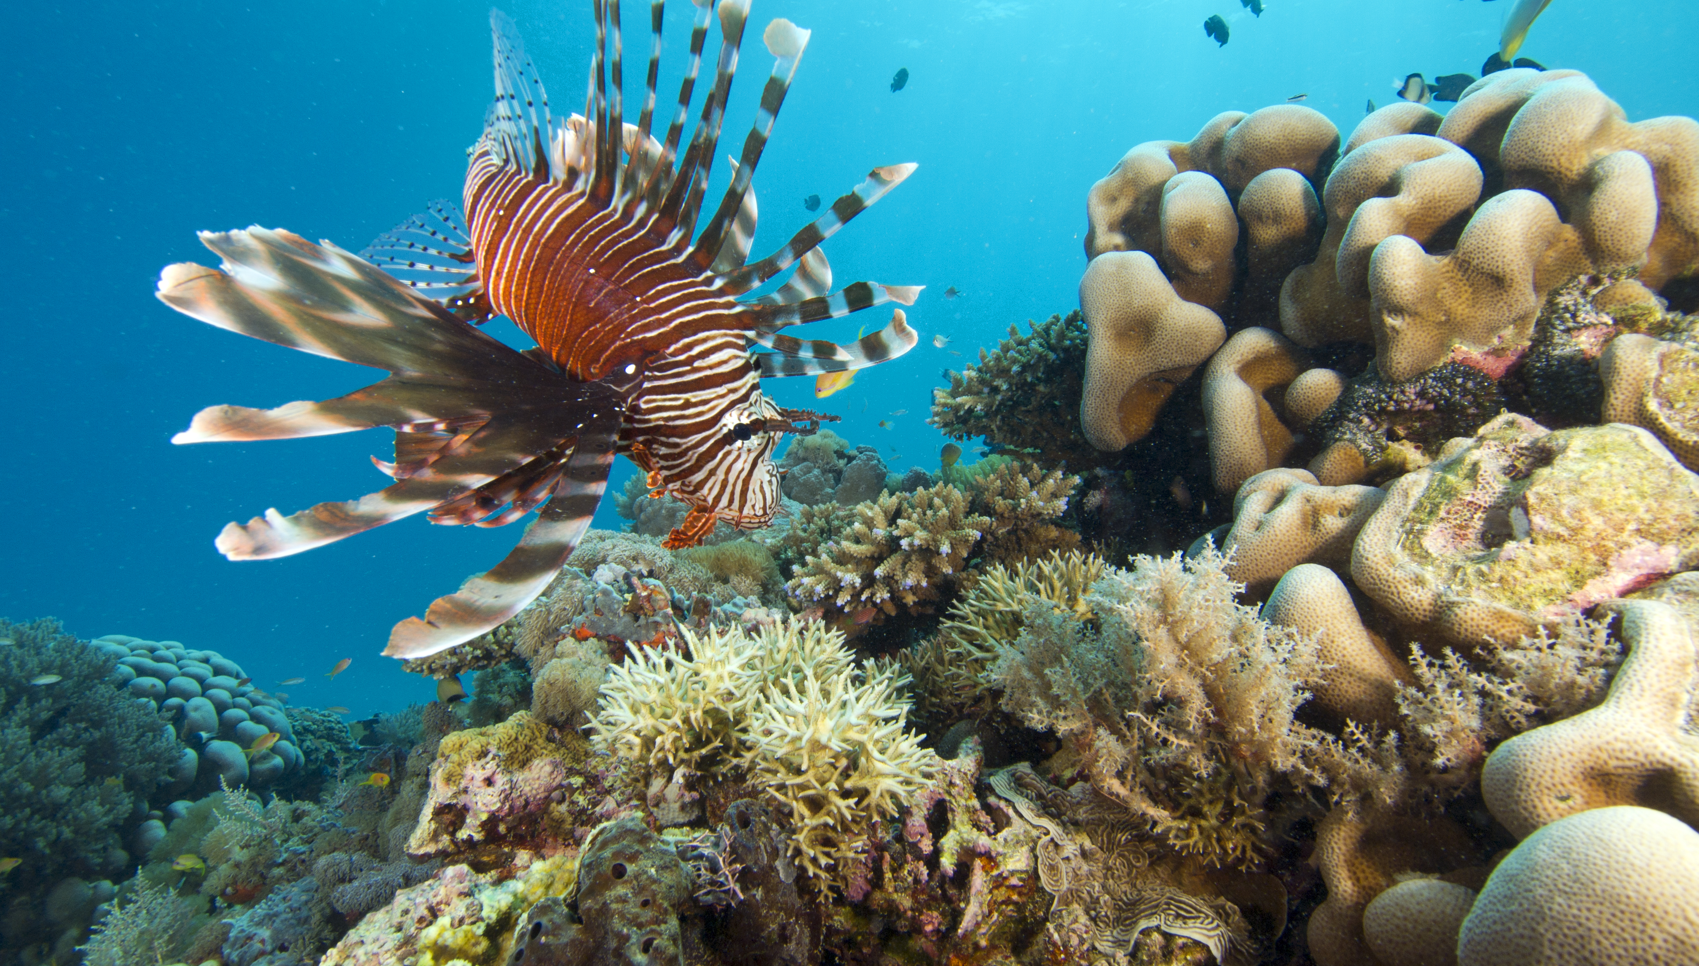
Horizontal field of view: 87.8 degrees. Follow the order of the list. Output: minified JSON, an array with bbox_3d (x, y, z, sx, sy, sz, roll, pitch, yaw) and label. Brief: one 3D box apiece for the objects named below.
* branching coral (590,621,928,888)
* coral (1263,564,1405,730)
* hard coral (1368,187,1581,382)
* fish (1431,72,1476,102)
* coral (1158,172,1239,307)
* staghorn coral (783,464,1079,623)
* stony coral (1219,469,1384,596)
[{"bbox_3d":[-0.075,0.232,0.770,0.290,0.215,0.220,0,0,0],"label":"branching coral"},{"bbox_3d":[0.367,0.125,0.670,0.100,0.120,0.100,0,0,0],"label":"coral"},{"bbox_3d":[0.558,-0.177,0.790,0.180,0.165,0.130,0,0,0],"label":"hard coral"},{"bbox_3d":[1.029,-0.670,1.500,0.095,0.052,0.024,0,0,22],"label":"fish"},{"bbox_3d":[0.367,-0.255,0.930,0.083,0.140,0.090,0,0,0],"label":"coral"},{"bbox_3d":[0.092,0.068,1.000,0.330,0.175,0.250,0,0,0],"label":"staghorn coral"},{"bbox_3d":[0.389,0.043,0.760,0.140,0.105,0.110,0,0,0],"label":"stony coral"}]

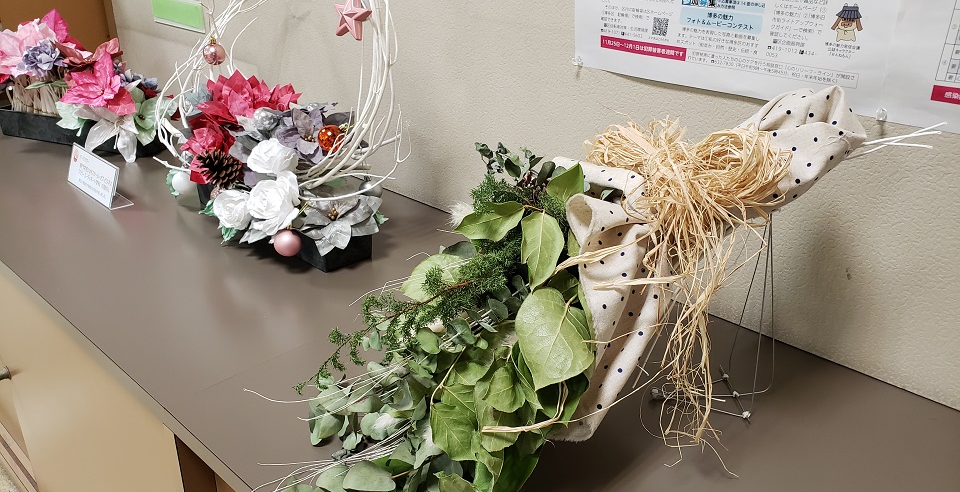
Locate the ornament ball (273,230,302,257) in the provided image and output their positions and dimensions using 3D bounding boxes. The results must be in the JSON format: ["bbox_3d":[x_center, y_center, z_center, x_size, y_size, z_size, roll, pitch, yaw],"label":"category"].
[{"bbox_3d":[-0.208,-0.004,0.783,0.030,0.031,0.030,2,24,-1],"label":"ornament ball"}]

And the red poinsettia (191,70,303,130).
[{"bbox_3d":[-0.287,-0.179,0.888,0.122,0.068,0.100,4,24,4],"label":"red poinsettia"}]

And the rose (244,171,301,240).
[{"bbox_3d":[-0.227,-0.044,0.790,0.062,0.068,0.052,4,24,4],"label":"rose"}]

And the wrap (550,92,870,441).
[{"bbox_3d":[0.166,0.008,0.538,0.227,0.245,0.115,-10,27,-25],"label":"wrap"}]

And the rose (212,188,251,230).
[{"bbox_3d":[-0.293,-0.044,0.855,0.046,0.044,0.040,-1,24,-7],"label":"rose"}]

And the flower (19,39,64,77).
[{"bbox_3d":[-0.702,-0.302,1.155,0.070,0.056,0.055,1,24,-3],"label":"flower"}]

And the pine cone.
[{"bbox_3d":[-0.316,-0.092,0.878,0.058,0.046,0.050,-1,24,-7],"label":"pine cone"}]

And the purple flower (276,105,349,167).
[{"bbox_3d":[-0.190,-0.127,0.824,0.083,0.064,0.060,-3,25,-11],"label":"purple flower"}]

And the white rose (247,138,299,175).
[{"bbox_3d":[-0.237,-0.101,0.823,0.056,0.045,0.052,10,25,16],"label":"white rose"}]

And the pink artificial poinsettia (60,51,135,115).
[{"bbox_3d":[-0.585,-0.250,1.104,0.105,0.090,0.065,-1,24,-7],"label":"pink artificial poinsettia"}]

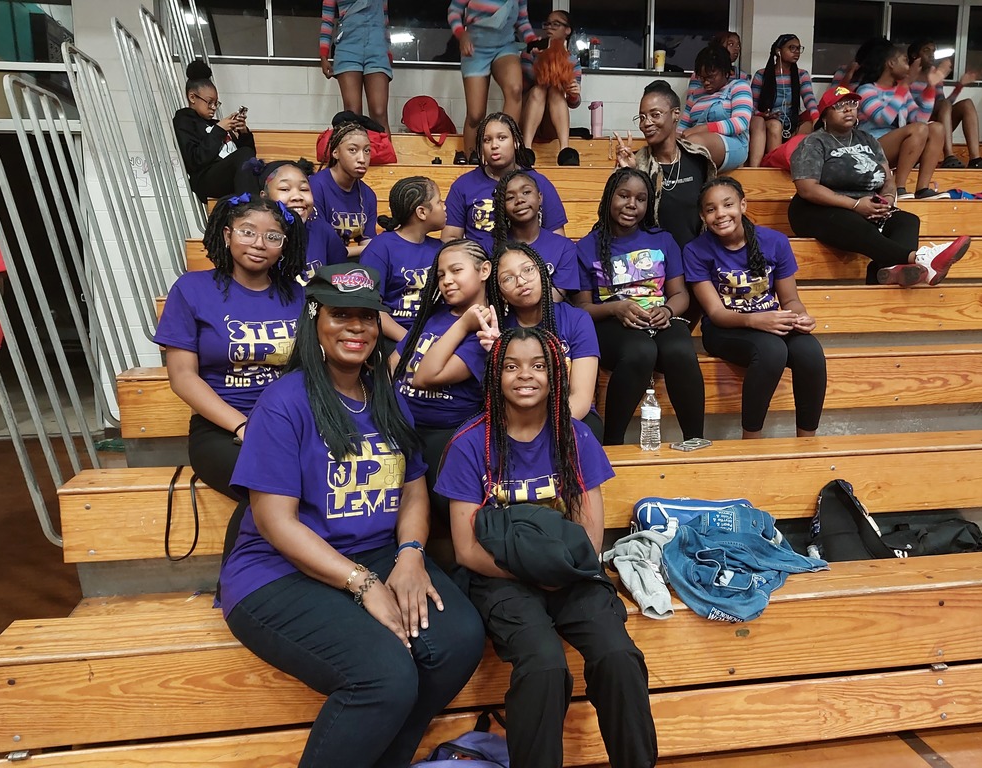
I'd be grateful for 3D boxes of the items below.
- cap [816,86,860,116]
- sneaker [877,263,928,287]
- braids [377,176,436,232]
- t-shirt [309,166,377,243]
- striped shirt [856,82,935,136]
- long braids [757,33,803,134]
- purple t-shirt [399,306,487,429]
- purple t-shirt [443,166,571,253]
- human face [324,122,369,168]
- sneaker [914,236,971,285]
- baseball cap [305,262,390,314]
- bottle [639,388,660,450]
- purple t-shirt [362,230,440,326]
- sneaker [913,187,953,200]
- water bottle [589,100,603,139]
[{"bbox_3d":[1.863,-1.510,4.270,0.180,0.150,0.260,-6,4,-32],"label":"cap"},{"bbox_3d":[1.855,-0.496,3.600,0.265,0.100,0.115,0,18,-12],"label":"sneaker"},{"bbox_3d":[-0.299,-0.632,2.830,0.220,0.210,0.180,-1,8,-4],"label":"braids"},{"bbox_3d":[-0.584,-0.662,3.120,0.340,0.410,0.240,-4,8,-27],"label":"t-shirt"},{"bbox_3d":[2.745,-1.856,5.420,0.400,0.410,0.380,-8,11,-37],"label":"striped shirt"},{"bbox_3d":[2.131,-2.212,5.900,0.290,0.710,0.240,-2,8,-10],"label":"long braids"},{"bbox_3d":[-0.154,-0.054,2.480,0.320,0.400,0.240,9,9,13],"label":"purple t-shirt"},{"bbox_3d":[0.070,-0.724,3.580,0.500,0.490,0.290,-1,9,-5],"label":"purple t-shirt"},{"bbox_3d":[-0.566,-0.939,3.220,0.150,0.200,0.150,-7,13,-38],"label":"human face"},{"bbox_3d":[2.126,-0.583,3.770,0.150,0.285,0.110,42,14,36],"label":"sneaker"},{"bbox_3d":[-0.314,-0.209,1.750,0.175,0.120,0.250,0,13,-22],"label":"baseball cap"},{"bbox_3d":[0.517,0.116,2.590,0.066,0.202,0.066,0,7,9],"label":"bottle"},{"bbox_3d":[-0.290,-0.369,2.990,0.400,0.420,0.250,-5,10,-24],"label":"purple t-shirt"},{"bbox_3d":[2.592,-1.119,4.690,0.250,0.090,0.092,-2,7,-8],"label":"sneaker"},{"bbox_3d":[0.764,-1.904,5.770,0.095,0.275,0.090,-1,9,0],"label":"water bottle"}]

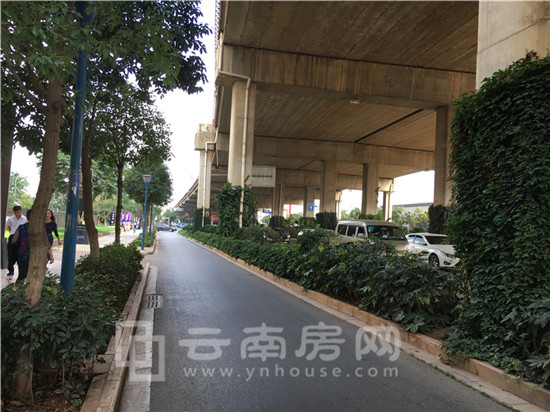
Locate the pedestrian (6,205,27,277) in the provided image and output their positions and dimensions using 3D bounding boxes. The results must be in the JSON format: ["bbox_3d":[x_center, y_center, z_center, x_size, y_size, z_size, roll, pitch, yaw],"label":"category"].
[{"bbox_3d":[-6.433,0.868,11.471,0.500,1.720,0.360,4,-3,-20],"label":"pedestrian"}]

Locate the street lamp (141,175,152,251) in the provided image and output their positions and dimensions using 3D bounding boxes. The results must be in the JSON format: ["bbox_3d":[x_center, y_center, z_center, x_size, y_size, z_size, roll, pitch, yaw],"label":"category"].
[{"bbox_3d":[-6.834,0.333,24.272,0.560,4.020,0.560,4,-3,-14],"label":"street lamp"}]

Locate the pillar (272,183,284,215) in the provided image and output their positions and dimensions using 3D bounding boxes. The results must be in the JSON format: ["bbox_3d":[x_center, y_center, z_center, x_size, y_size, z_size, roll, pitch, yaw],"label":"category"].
[{"bbox_3d":[0.787,0.874,75.991,1.500,9.000,1.500,4,-3,-14],"label":"pillar"}]

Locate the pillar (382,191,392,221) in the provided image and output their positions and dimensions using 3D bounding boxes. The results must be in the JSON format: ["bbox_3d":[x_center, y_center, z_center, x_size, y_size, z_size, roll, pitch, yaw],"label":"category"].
[{"bbox_3d":[23.083,1.706,96.059,1.400,9.000,1.400,3,-3,-14],"label":"pillar"}]

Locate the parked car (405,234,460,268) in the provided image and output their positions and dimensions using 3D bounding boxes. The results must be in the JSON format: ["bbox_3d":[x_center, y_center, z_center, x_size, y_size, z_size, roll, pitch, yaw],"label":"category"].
[{"bbox_3d":[8.600,2.361,24.877,1.830,1.660,4.500,4,-3,-14],"label":"parked car"}]

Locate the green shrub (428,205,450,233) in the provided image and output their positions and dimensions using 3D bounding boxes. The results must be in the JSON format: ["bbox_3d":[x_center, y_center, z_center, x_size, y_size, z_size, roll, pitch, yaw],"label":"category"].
[{"bbox_3d":[12.315,1.587,33.596,1.800,3.400,1.800,3,-3,-14],"label":"green shrub"}]

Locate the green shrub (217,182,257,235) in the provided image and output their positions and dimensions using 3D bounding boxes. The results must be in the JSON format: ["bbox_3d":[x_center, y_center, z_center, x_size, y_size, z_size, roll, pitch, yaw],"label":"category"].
[{"bbox_3d":[-2.108,0.787,26.574,2.100,3.900,2.000,4,-3,-14],"label":"green shrub"}]

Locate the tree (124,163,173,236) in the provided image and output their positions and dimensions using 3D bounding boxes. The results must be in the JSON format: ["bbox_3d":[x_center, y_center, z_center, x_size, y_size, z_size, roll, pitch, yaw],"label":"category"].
[{"bbox_3d":[-8.487,-0.335,31.061,3.100,5.700,3.100,3,-3,-14],"label":"tree"}]

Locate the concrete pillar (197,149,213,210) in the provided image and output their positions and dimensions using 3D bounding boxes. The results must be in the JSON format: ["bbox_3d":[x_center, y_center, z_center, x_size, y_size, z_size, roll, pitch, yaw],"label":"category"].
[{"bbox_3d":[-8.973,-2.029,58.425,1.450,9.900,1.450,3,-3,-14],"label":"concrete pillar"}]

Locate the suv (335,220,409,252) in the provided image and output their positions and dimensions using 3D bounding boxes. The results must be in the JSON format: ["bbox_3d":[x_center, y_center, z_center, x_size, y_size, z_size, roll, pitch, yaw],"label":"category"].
[{"bbox_3d":[4.108,1.637,20.198,1.670,1.920,4.250,3,-3,-12],"label":"suv"}]

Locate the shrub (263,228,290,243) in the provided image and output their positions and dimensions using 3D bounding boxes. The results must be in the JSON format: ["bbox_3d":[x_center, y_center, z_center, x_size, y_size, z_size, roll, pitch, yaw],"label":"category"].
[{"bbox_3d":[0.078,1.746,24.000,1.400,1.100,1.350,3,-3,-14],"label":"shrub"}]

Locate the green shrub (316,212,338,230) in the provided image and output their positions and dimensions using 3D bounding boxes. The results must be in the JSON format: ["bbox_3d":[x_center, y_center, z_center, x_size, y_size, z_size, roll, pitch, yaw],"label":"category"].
[{"bbox_3d":[6.122,2.687,53.016,2.000,3.600,2.000,4,-3,-14],"label":"green shrub"}]

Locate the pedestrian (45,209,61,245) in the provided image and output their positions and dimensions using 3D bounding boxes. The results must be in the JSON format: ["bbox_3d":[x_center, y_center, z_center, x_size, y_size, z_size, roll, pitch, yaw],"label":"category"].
[{"bbox_3d":[-6.782,0.991,13.840,0.500,1.640,0.420,3,-3,3],"label":"pedestrian"}]

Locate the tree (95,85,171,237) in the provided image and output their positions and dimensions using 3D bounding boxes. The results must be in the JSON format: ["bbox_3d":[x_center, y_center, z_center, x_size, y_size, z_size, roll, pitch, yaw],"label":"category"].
[{"bbox_3d":[-4.141,-0.759,13.200,2.350,5.300,2.350,4,-3,-14],"label":"tree"}]

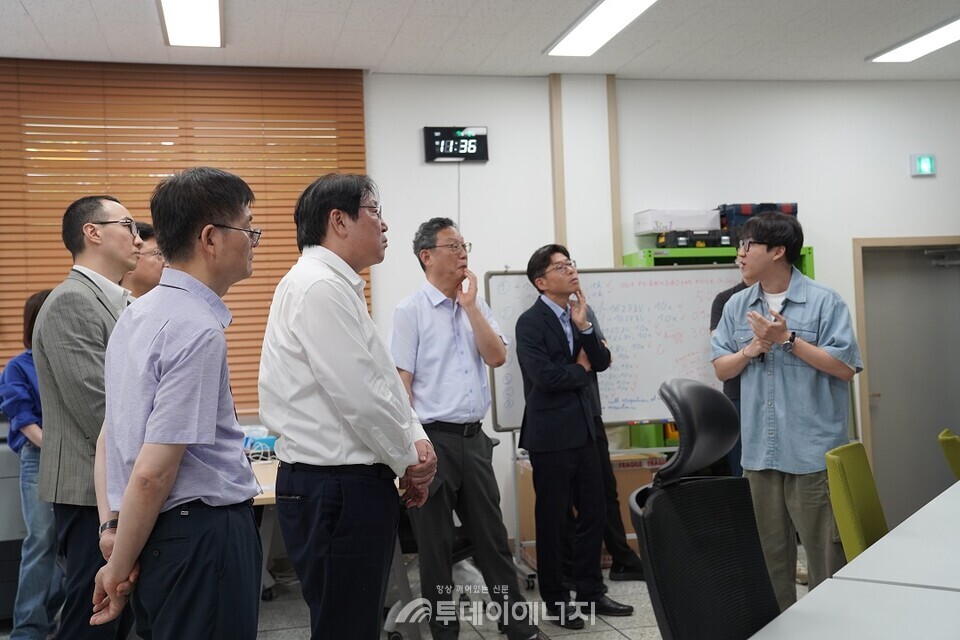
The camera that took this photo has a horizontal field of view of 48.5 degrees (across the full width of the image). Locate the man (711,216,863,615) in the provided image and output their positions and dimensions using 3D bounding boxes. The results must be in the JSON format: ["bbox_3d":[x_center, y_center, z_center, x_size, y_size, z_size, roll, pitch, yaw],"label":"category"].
[{"bbox_3d":[1.116,0.480,3.820,0.560,1.730,0.460,-3,-2,37],"label":"man"}]

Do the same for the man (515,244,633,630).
[{"bbox_3d":[0.428,0.525,4.830,0.460,1.740,0.540,-3,-2,35],"label":"man"}]

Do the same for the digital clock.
[{"bbox_3d":[-0.144,-1.078,6.550,0.400,0.215,0.040,-2,-1,-13],"label":"digital clock"}]

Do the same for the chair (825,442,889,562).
[{"bbox_3d":[1.490,0.878,3.500,0.560,0.890,0.500,-3,-2,34],"label":"chair"}]

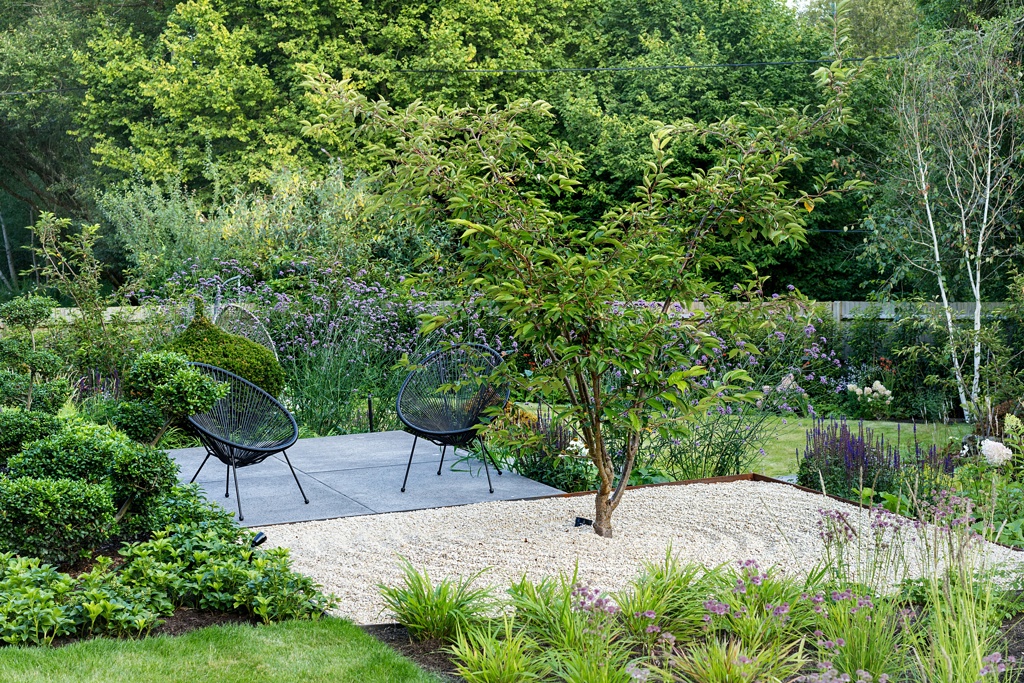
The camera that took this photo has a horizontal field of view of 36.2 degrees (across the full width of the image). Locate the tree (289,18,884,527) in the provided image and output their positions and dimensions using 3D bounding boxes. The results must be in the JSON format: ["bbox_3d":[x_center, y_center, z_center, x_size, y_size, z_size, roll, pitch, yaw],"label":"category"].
[{"bbox_3d":[0.415,-0.335,8.358,2.950,2.770,2.500,-1,6,0],"label":"tree"}]

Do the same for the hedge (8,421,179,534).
[{"bbox_3d":[-2.182,0.714,8.157,0.900,0.620,0.800,-1,6,0],"label":"hedge"}]

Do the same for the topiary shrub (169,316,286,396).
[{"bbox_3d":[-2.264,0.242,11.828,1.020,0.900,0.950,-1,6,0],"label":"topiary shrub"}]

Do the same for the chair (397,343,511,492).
[{"bbox_3d":[-0.347,0.474,9.988,0.720,0.860,0.760,0,6,12],"label":"chair"}]

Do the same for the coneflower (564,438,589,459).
[{"bbox_3d":[0.407,0.675,9.865,0.150,0.125,0.130,-1,6,0],"label":"coneflower"}]

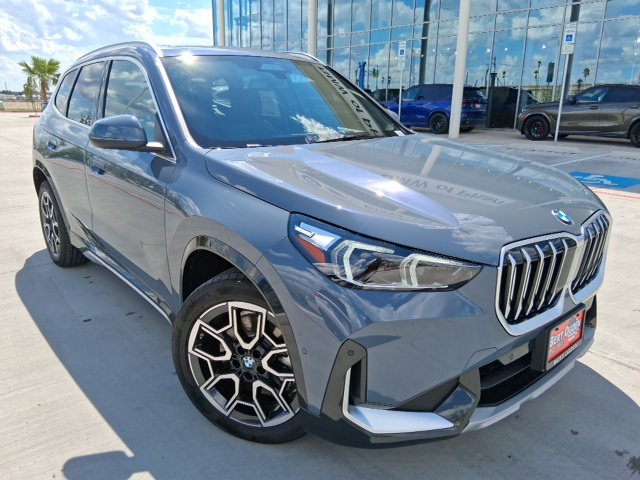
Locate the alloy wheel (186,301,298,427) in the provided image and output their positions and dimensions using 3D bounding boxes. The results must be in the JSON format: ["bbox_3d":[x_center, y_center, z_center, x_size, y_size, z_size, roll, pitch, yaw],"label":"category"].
[{"bbox_3d":[-0.245,0.448,1.863,0.510,0.510,0.200,7,17,19],"label":"alloy wheel"}]

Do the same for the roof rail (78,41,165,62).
[{"bbox_3d":[-1.377,-1.194,3.122,0.075,0.125,1.780,-13,21,-40],"label":"roof rail"}]

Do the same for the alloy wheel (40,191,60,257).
[{"bbox_3d":[-2.044,-0.139,3.817,0.200,0.510,0.510,-13,21,-40],"label":"alloy wheel"}]

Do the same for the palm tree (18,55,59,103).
[{"bbox_3d":[-24.674,-13.665,42.359,3.700,4.700,3.700,-8,18,-28],"label":"palm tree"}]

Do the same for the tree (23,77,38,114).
[{"bbox_3d":[-25.557,-12.874,42.584,1.460,3.050,1.460,-8,18,-29],"label":"tree"}]

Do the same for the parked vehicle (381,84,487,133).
[{"bbox_3d":[4.120,-5.284,19.416,4.940,1.750,2.000,15,21,41],"label":"parked vehicle"}]

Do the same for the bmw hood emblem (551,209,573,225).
[{"bbox_3d":[0.860,-0.078,1.697,0.083,0.012,0.083,-13,59,-40],"label":"bmw hood emblem"}]

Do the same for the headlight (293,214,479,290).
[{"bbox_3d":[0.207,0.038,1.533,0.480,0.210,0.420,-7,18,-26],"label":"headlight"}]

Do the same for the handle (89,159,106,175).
[{"bbox_3d":[-1.235,-0.408,2.675,0.055,0.060,0.250,-13,21,-40],"label":"handle"}]

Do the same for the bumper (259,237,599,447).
[{"bbox_3d":[0.703,0.232,1.962,1.820,0.660,0.650,-13,21,-40],"label":"bumper"}]

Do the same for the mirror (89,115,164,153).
[{"bbox_3d":[-0.897,-0.493,2.216,0.250,0.175,0.230,-13,21,-40],"label":"mirror"}]

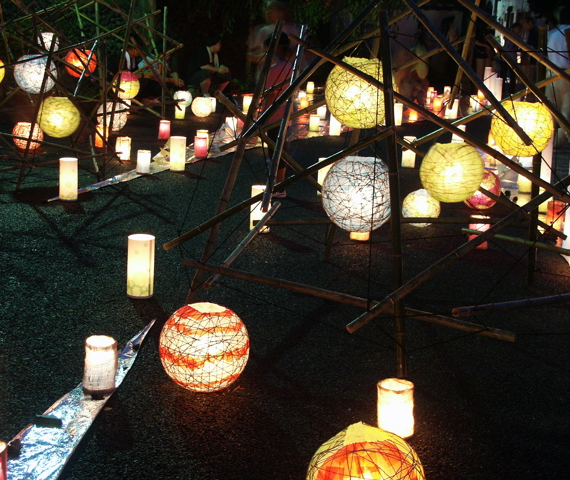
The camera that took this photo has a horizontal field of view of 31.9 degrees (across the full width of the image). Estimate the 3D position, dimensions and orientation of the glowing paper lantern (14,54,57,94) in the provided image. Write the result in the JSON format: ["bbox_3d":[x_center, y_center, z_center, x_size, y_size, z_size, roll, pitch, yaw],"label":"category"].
[{"bbox_3d":[-2.080,-1.386,8.351,0.372,0.346,0.372,-1,13,-14],"label":"glowing paper lantern"}]

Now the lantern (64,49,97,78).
[{"bbox_3d":[-1.924,-1.668,9.436,0.310,0.280,0.310,4,13,0],"label":"lantern"}]

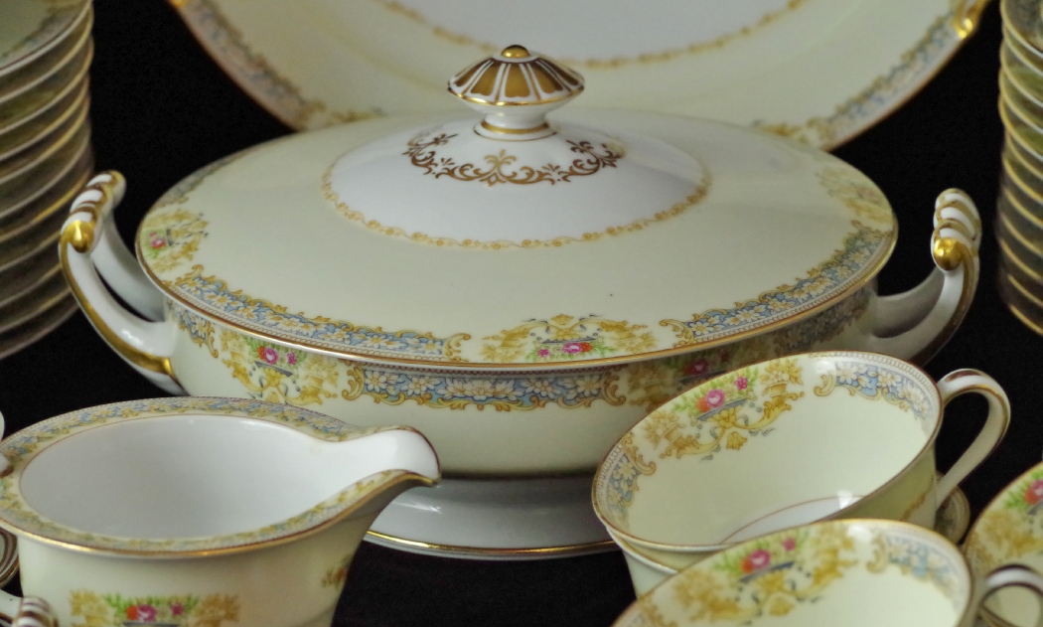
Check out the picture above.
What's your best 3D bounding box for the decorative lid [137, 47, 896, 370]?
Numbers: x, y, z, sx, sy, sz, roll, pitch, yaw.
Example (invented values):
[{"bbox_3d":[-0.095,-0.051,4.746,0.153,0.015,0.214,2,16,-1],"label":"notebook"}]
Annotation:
[{"bbox_3d":[-0.002,-0.052,1.307,0.230,0.060,0.230,-1,21,0],"label":"decorative lid"}]

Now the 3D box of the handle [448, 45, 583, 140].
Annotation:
[{"bbox_3d":[-0.002,-0.068,1.301,0.041,0.025,0.041,-1,21,0],"label":"handle"}]

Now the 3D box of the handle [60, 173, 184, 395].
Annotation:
[{"bbox_3d":[-0.117,-0.011,1.338,0.038,0.053,0.062,1,21,7],"label":"handle"}]

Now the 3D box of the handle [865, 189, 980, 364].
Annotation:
[{"bbox_3d":[0.117,-0.005,1.310,0.040,0.053,0.062,1,21,7],"label":"handle"}]

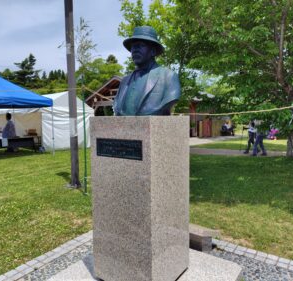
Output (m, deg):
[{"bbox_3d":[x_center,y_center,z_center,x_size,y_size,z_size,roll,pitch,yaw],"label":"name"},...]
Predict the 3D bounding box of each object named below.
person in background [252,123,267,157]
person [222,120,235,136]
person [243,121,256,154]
[{"bbox_3d":[4.944,-0.091,10.850,0.650,1.530,0.500,1,5,14],"label":"person in background"},{"bbox_3d":[6.773,-0.988,20.500,0.900,1.270,0.550,1,5,17],"label":"person"},{"bbox_3d":[4.655,-0.152,11.150,0.650,1.530,0.500,1,5,14],"label":"person"}]

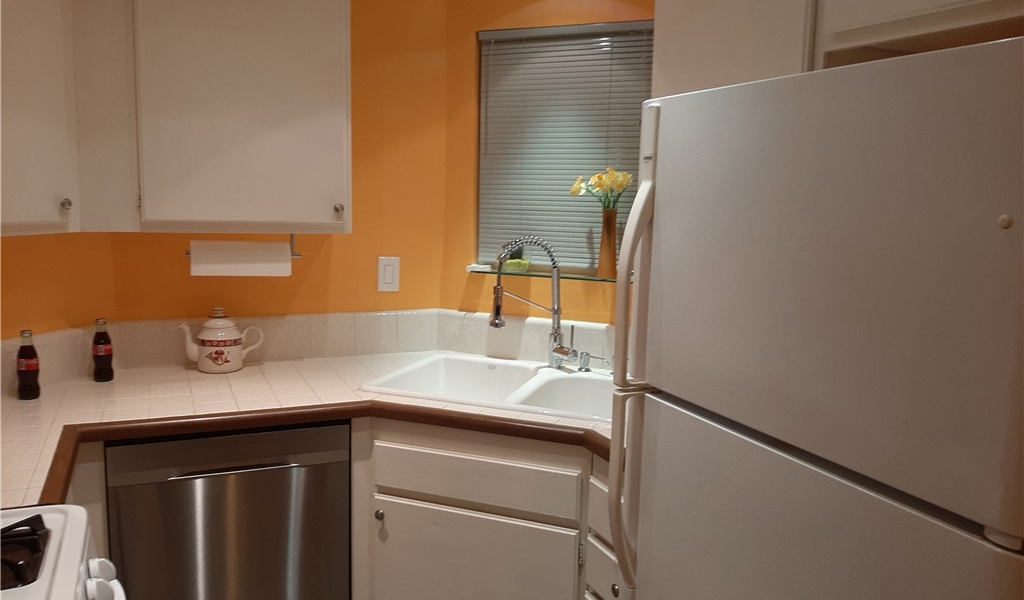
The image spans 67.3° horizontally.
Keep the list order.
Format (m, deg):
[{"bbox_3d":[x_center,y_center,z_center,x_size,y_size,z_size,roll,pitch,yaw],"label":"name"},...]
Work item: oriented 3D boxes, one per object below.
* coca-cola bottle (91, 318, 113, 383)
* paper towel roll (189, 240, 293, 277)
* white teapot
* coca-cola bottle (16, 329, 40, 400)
[{"bbox_3d":[-1.261,0.152,2.366,0.057,0.193,0.057,-4,9,-32],"label":"coca-cola bottle"},{"bbox_3d":[-0.813,-0.123,2.318,0.287,0.105,0.105,0,8,-24],"label":"paper towel roll"},{"bbox_3d":[-0.966,0.128,2.545,0.265,0.207,0.140,-2,8,-23],"label":"white teapot"},{"bbox_3d":[-1.356,0.179,2.151,0.057,0.193,0.057,-4,10,-37],"label":"coca-cola bottle"}]

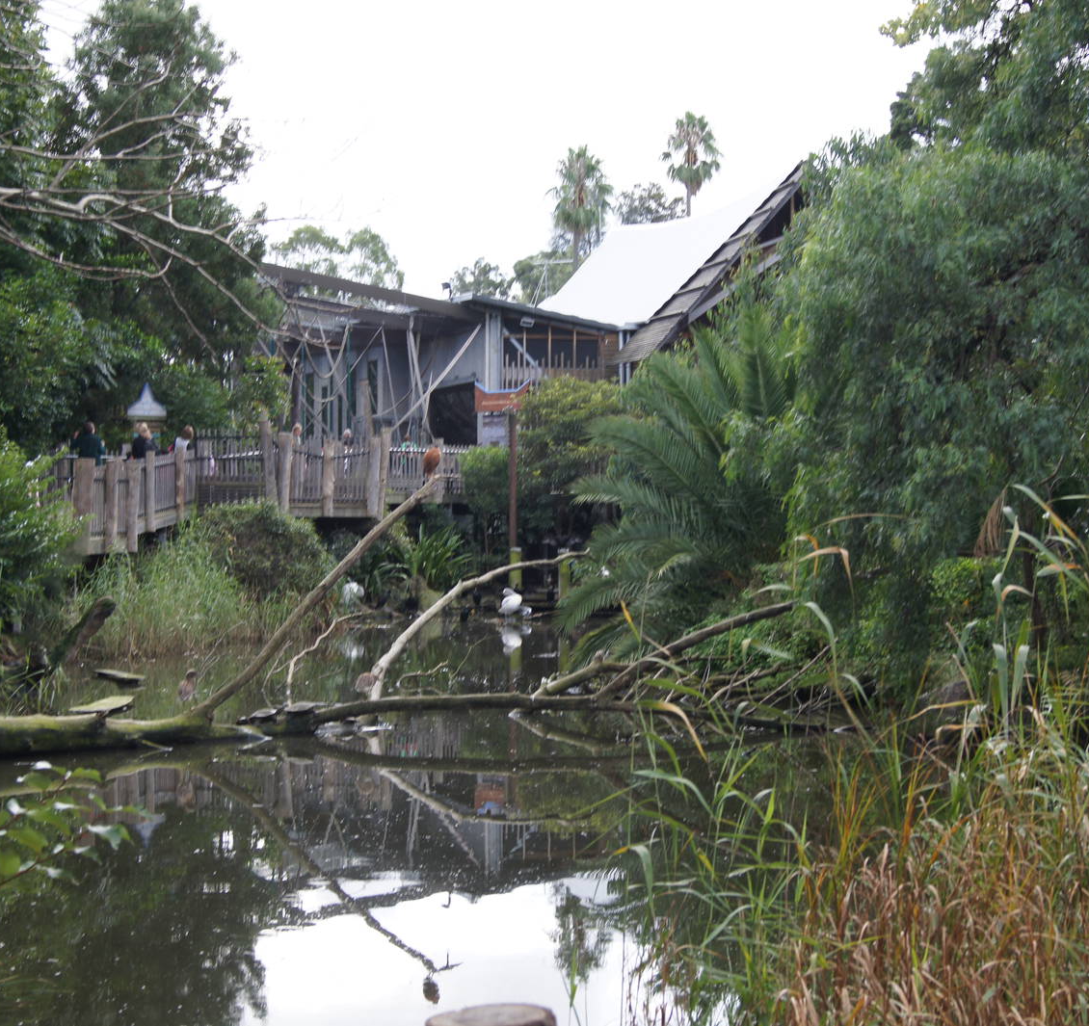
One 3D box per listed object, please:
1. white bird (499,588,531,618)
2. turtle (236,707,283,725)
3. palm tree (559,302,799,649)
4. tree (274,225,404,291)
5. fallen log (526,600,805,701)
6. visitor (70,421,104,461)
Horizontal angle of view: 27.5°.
[{"bbox_3d":[-0.564,1.724,42.500,0.600,0.560,0.340,0,0,6],"label":"white bird"},{"bbox_3d":[-2.555,1.829,20.000,0.380,0.150,0.220,0,0,-11],"label":"turtle"},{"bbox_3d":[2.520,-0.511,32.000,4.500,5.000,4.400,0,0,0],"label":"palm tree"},{"bbox_3d":[-8.921,-5.800,95.000,6.500,13.000,6.500,0,0,0],"label":"tree"},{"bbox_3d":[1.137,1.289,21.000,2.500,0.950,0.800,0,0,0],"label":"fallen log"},{"bbox_3d":[-8.216,-0.790,40.000,0.580,1.720,0.400,0,0,11],"label":"visitor"}]

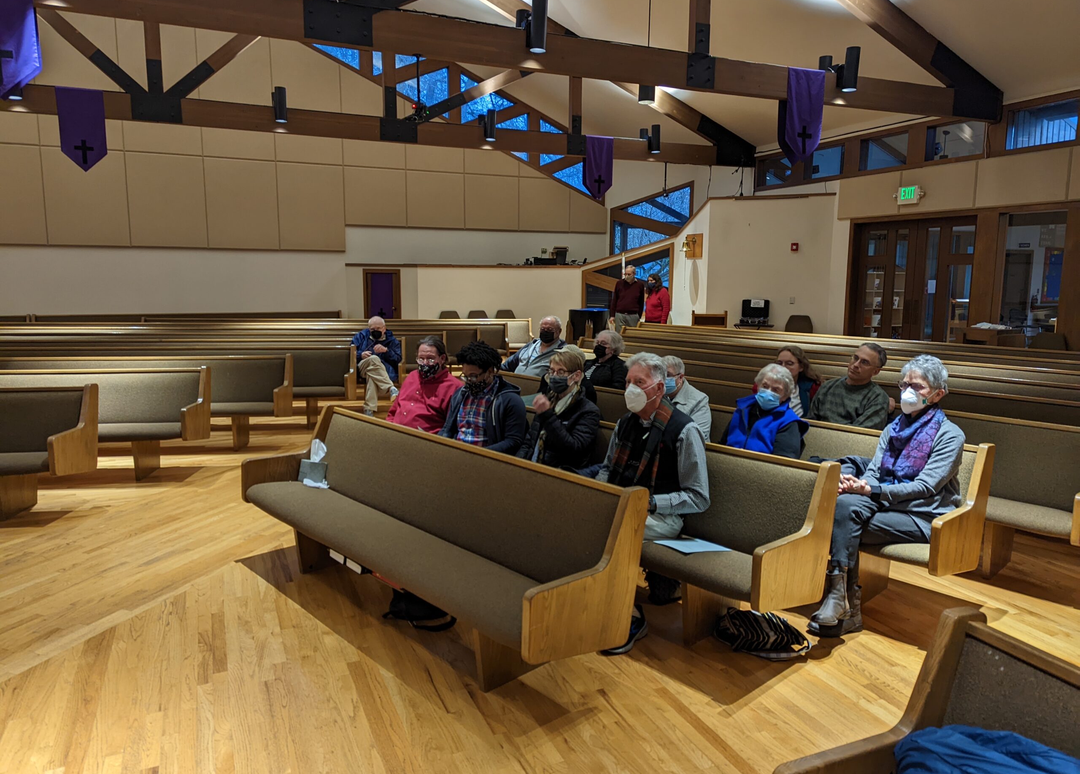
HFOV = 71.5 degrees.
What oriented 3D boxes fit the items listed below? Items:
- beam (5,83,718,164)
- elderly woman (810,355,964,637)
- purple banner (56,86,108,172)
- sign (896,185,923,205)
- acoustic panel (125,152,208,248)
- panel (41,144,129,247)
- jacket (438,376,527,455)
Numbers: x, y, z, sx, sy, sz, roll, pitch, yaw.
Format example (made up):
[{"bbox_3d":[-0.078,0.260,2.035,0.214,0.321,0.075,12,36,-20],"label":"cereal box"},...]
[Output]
[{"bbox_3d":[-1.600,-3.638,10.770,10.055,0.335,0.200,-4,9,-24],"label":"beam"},{"bbox_3d":[1.592,0.492,3.440,0.650,1.260,0.460,-7,11,-41],"label":"elderly woman"},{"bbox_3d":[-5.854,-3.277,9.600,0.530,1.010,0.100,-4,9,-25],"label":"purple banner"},{"bbox_3d":[5.506,-2.869,11.205,0.090,0.240,0.420,-4,9,-25],"label":"sign"},{"bbox_3d":[-6.577,-3.281,13.244,1.200,1.616,0.050,-4,9,-25],"label":"acoustic panel"},{"bbox_3d":[-7.981,-3.334,13.209,1.273,1.646,0.050,-4,9,-25],"label":"panel"},{"bbox_3d":[-0.332,0.237,4.376,0.520,0.580,0.420,7,11,37],"label":"jacket"}]

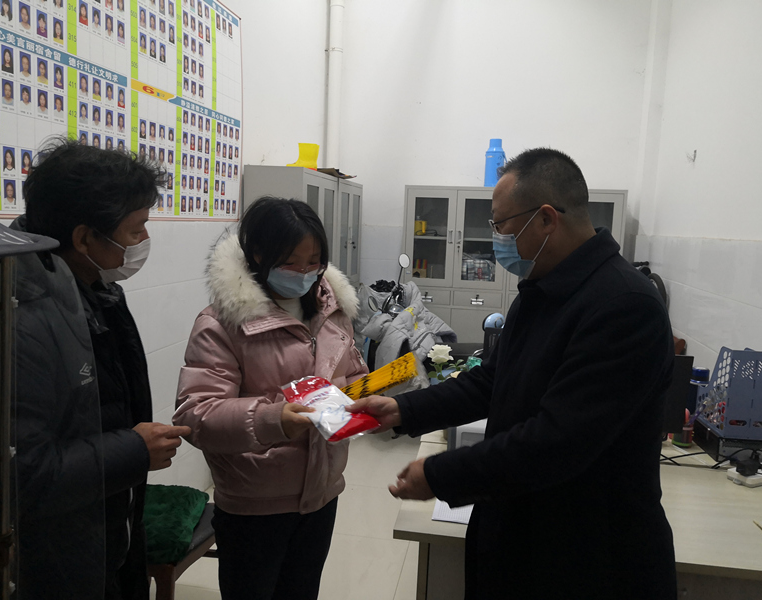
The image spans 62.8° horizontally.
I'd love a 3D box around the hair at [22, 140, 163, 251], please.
[{"bbox_3d":[-0.507,-0.186,1.100,0.230,0.200,0.190,7,4,-26],"label":"hair"}]

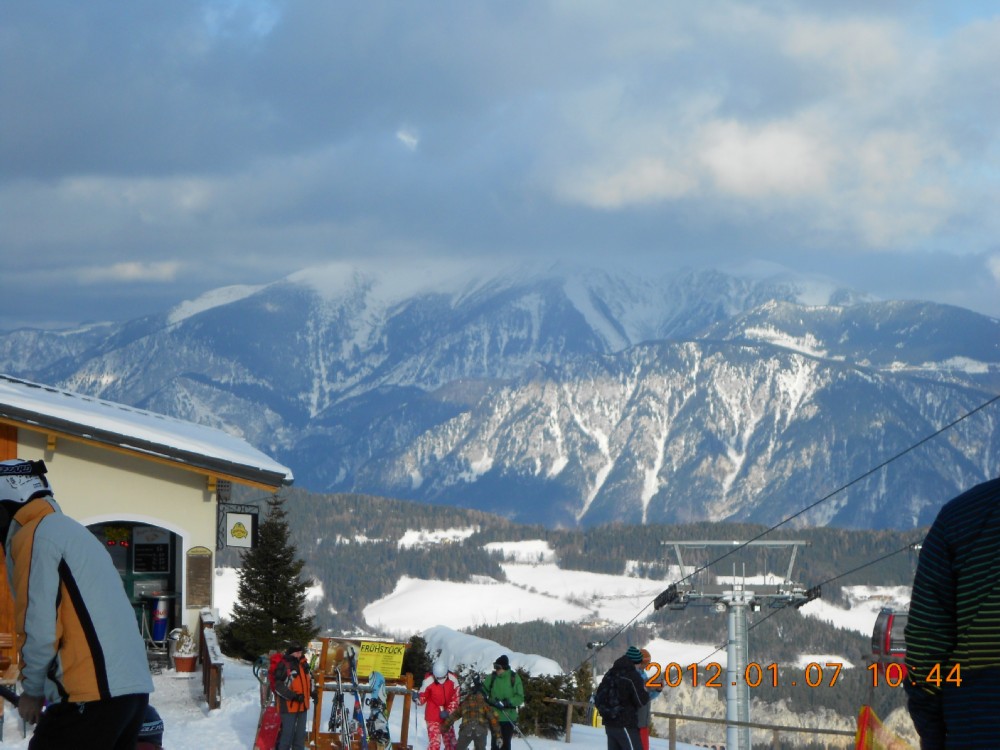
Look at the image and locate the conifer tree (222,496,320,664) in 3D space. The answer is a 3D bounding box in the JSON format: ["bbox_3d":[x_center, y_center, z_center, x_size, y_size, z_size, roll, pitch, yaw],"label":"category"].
[{"bbox_3d":[-3.909,3.451,48.500,1.660,2.880,1.660,0,-1,0],"label":"conifer tree"}]

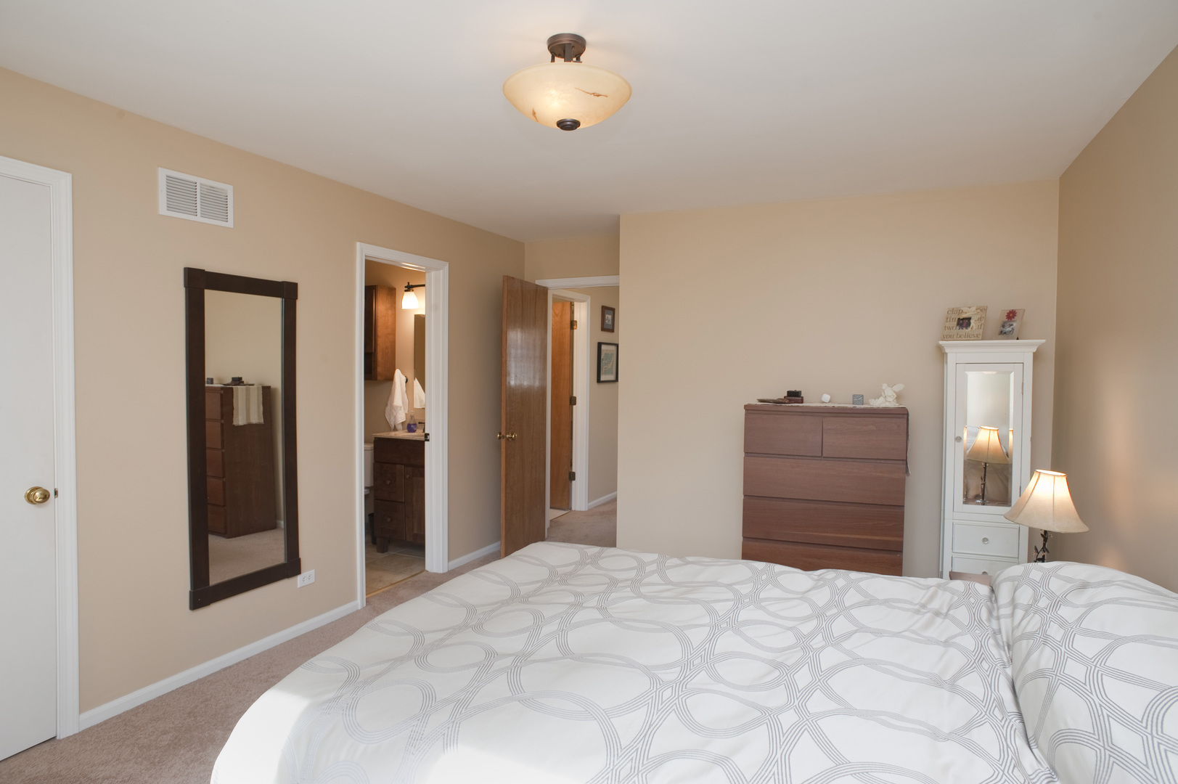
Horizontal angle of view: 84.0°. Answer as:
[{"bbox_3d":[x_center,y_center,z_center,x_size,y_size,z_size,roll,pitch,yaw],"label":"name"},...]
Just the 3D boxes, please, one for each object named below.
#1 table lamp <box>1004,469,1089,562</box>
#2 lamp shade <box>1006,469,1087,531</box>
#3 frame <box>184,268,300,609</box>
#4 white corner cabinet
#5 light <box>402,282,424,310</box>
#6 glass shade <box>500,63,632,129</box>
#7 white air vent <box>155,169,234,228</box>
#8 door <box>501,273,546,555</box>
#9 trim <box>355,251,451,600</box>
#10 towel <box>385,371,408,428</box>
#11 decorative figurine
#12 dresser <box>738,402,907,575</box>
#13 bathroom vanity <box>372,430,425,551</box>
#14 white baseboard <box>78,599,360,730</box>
[{"bbox_3d":[1.709,0.533,2.443,0.268,0.475,0.268,1,2,25],"label":"table lamp"},{"bbox_3d":[1.740,0.409,2.480,0.265,0.210,0.265,1,2,25],"label":"lamp shade"},{"bbox_3d":[-1.630,0.204,3.148,0.030,1.514,0.587,1,2,25],"label":"frame"},{"bbox_3d":[2.122,0.518,3.526,0.450,1.570,0.340,1,2,24],"label":"white corner cabinet"},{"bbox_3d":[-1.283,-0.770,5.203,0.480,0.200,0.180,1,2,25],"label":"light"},{"bbox_3d":[-0.072,-0.901,2.080,0.400,0.110,0.400,0,2,0],"label":"glass shade"},{"bbox_3d":[-1.727,-0.856,2.902,0.020,0.193,0.344,1,2,25],"label":"white air vent"},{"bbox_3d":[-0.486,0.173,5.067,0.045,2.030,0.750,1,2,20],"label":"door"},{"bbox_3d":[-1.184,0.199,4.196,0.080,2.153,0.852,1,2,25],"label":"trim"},{"bbox_3d":[-1.563,0.068,5.324,0.200,0.488,0.130,1,2,23],"label":"towel"},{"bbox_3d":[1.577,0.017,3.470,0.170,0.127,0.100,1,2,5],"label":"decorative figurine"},{"bbox_3d":[1.312,0.679,3.684,0.800,1.230,0.480,1,2,21],"label":"dresser"},{"bbox_3d":[-1.278,0.777,5.074,0.635,0.890,0.480,1,2,23],"label":"bathroom vanity"},{"bbox_3d":[-1.663,1.262,3.179,0.014,0.060,1.441,1,2,25],"label":"white baseboard"}]

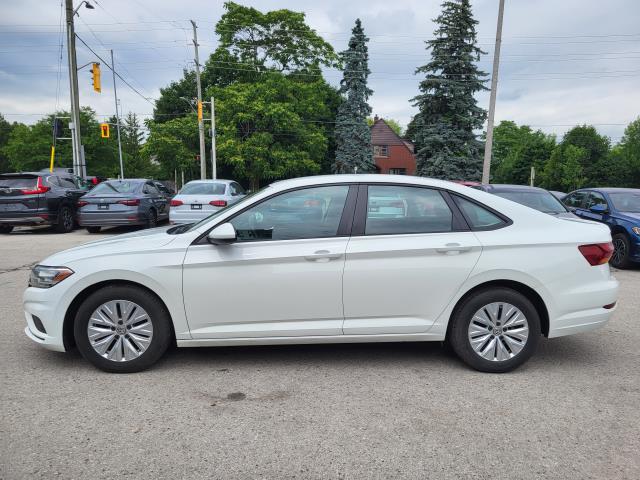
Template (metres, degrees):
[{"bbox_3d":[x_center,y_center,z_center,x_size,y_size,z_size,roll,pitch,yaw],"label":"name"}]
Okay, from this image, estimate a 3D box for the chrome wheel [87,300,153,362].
[{"bbox_3d":[-1.401,0.632,3.424,0.445,0.445,0.140,1,6,-3],"label":"chrome wheel"}]

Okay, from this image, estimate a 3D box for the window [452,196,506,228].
[{"bbox_3d":[1.175,-0.205,3.543,0.408,0.250,0.070,0,-18,-7],"label":"window"}]

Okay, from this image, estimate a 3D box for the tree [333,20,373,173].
[{"bbox_3d":[3.016,-11.482,41.551,3.900,15.520,3.900,1,7,0],"label":"tree"}]

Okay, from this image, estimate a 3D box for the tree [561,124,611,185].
[{"bbox_3d":[26.555,-7.340,47.715,5.192,8.090,5.200,4,7,29],"label":"tree"}]

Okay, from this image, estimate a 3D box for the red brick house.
[{"bbox_3d":[7.604,-9.876,57.591,8.400,9.636,9.500,1,6,-3],"label":"red brick house"}]

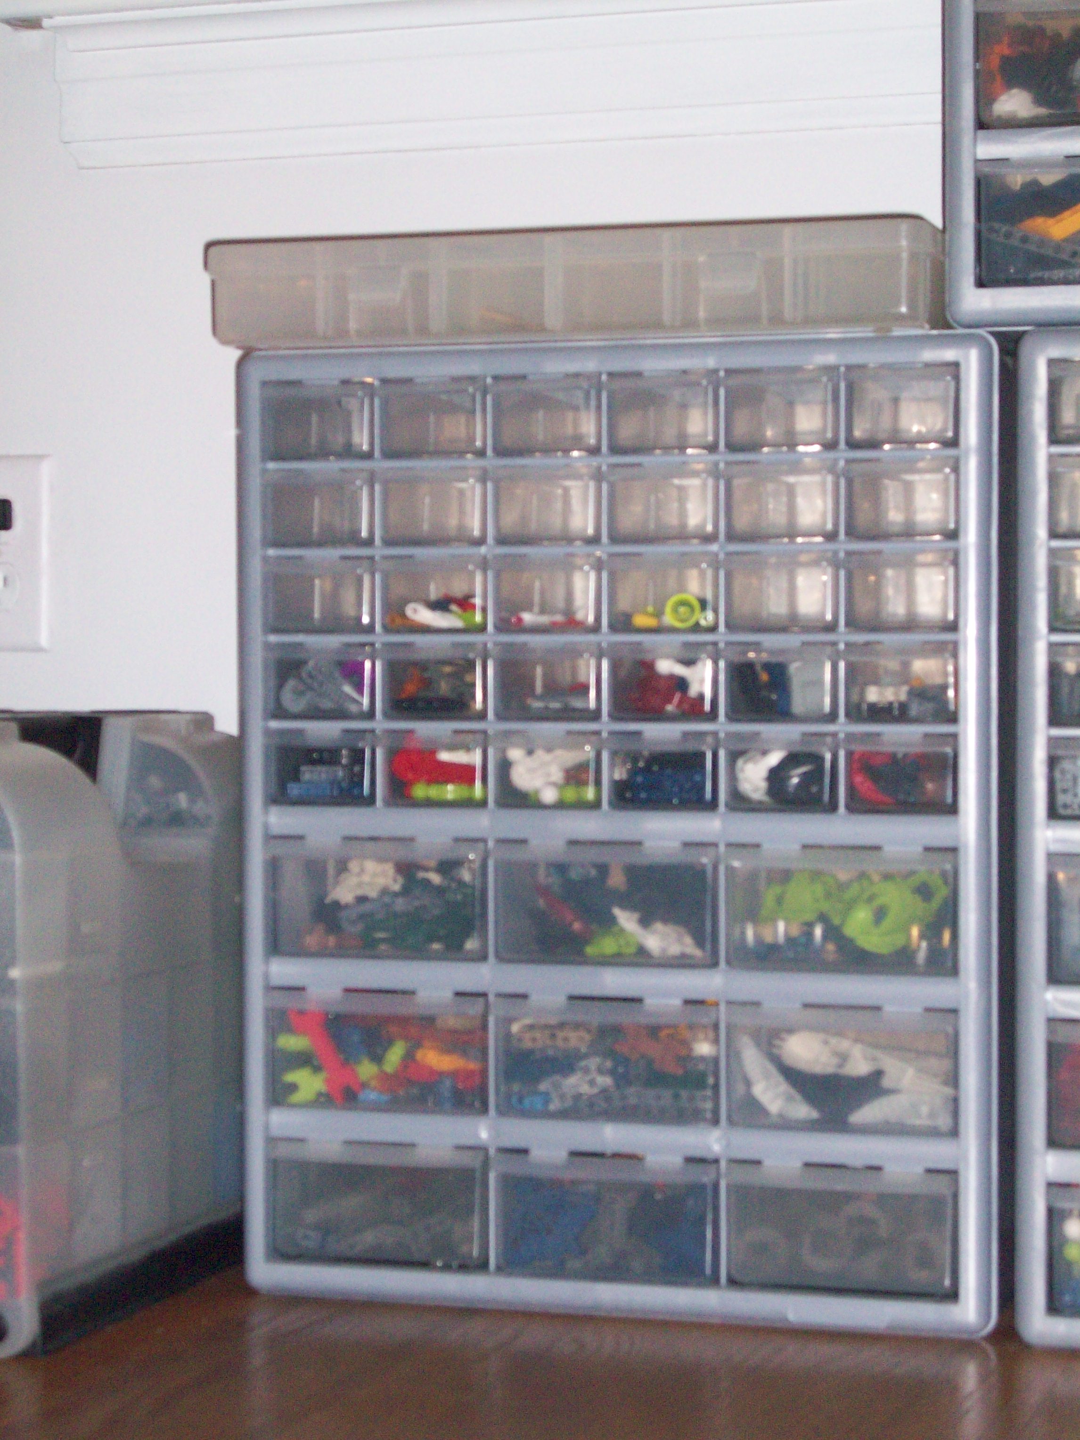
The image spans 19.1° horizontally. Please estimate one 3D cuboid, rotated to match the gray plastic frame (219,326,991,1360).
[{"bbox_3d":[0.052,0.052,1.628,0.383,0.476,0.160,0,2,17],"label":"gray plastic frame"}]

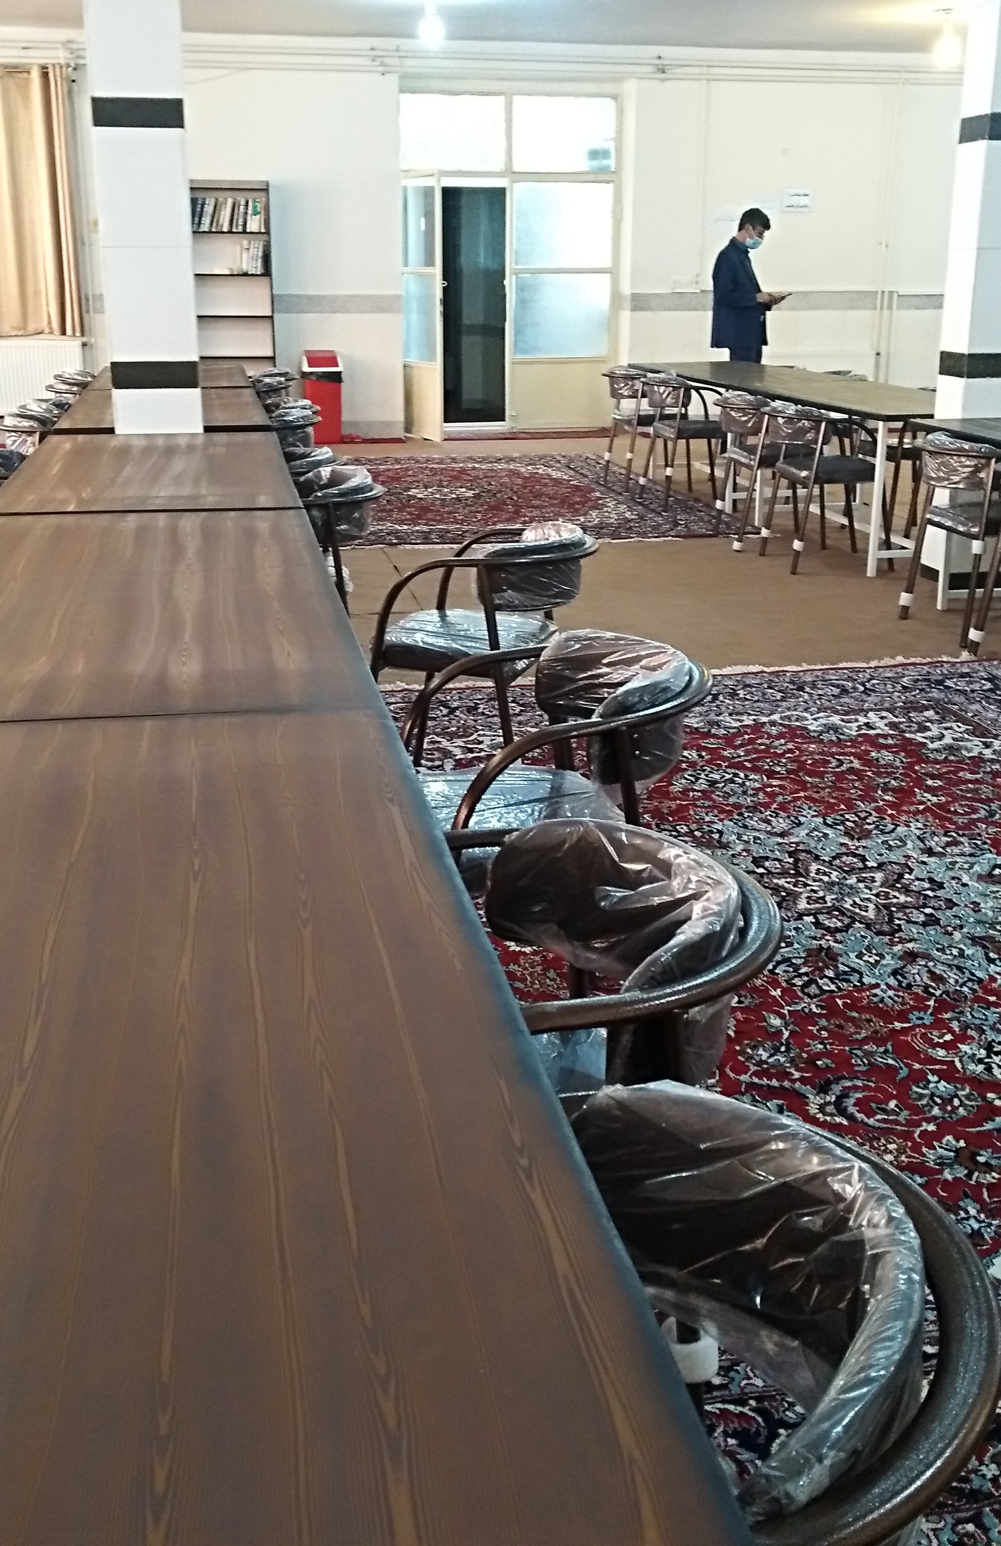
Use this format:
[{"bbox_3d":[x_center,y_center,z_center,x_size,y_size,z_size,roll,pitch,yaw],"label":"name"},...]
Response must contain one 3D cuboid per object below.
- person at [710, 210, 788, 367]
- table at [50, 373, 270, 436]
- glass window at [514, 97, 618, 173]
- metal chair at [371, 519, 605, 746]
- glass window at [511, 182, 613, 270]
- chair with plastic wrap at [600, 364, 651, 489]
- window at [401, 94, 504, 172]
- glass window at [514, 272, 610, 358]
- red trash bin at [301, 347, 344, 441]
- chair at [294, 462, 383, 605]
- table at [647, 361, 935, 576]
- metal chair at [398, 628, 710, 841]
[{"bbox_3d":[1.902,-3.348,11.829,0.560,1.790,0.500,4,19,12],"label":"person"},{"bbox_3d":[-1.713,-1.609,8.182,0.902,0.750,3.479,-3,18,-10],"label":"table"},{"bbox_3d":[0.542,-5.395,13.095,0.914,0.594,0.060,-3,18,-10],"label":"glass window"},{"bbox_3d":[-0.029,-0.228,3.990,0.570,0.770,0.560,5,19,13],"label":"metal chair"},{"bbox_3d":[0.537,-4.704,13.322,0.887,0.707,0.060,-3,18,-10],"label":"glass window"},{"bbox_3d":[0.979,-2.243,10.147,0.570,0.740,0.570,-3,18,-10],"label":"chair with plastic wrap"},{"bbox_3d":[-0.404,-5.335,12.934,0.885,0.600,0.060,-3,18,-10],"label":"window"},{"bbox_3d":[0.533,-3.938,13.369,0.860,0.710,0.040,-3,19,-10],"label":"glass window"},{"bbox_3d":[-1.462,-3.088,12.731,0.350,0.720,0.320,-3,18,-10],"label":"red trash bin"},{"bbox_3d":[-0.668,-0.622,5.214,0.570,0.740,0.570,-3,18,-10],"label":"chair"},{"bbox_3d":[1.756,-1.899,9.141,0.900,0.735,3.950,-3,19,-10],"label":"table"},{"bbox_3d":[0.106,0.183,2.749,0.570,0.770,0.560,-3,19,-10],"label":"metal chair"}]

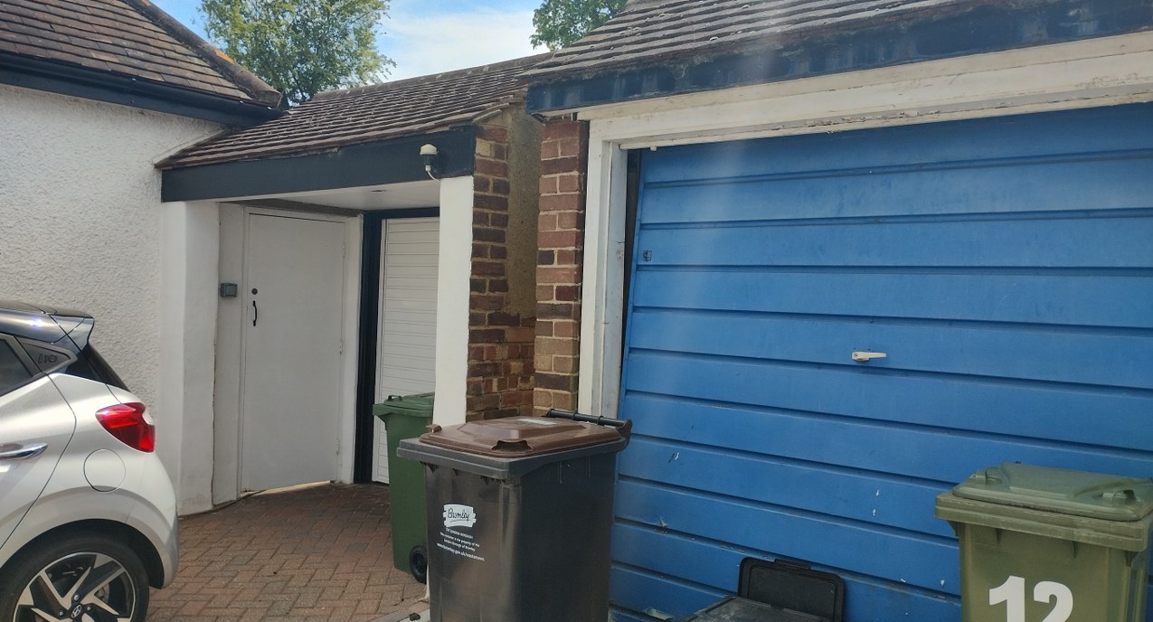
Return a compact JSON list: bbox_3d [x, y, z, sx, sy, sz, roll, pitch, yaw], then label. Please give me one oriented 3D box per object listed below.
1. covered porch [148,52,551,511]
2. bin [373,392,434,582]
[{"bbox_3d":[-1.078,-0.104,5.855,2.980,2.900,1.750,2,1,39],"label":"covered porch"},{"bbox_3d":[-0.709,0.903,4.944,0.490,0.940,0.570,1,1,-45],"label":"bin"}]

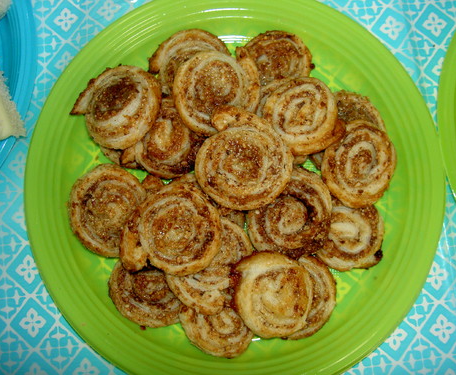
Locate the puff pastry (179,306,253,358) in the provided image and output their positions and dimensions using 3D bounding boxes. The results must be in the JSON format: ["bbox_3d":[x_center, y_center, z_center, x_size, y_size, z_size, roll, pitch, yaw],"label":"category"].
[{"bbox_3d":[-0.007,0.083,0.353,0.046,0.016,0.046,0,82,1],"label":"puff pastry"}]

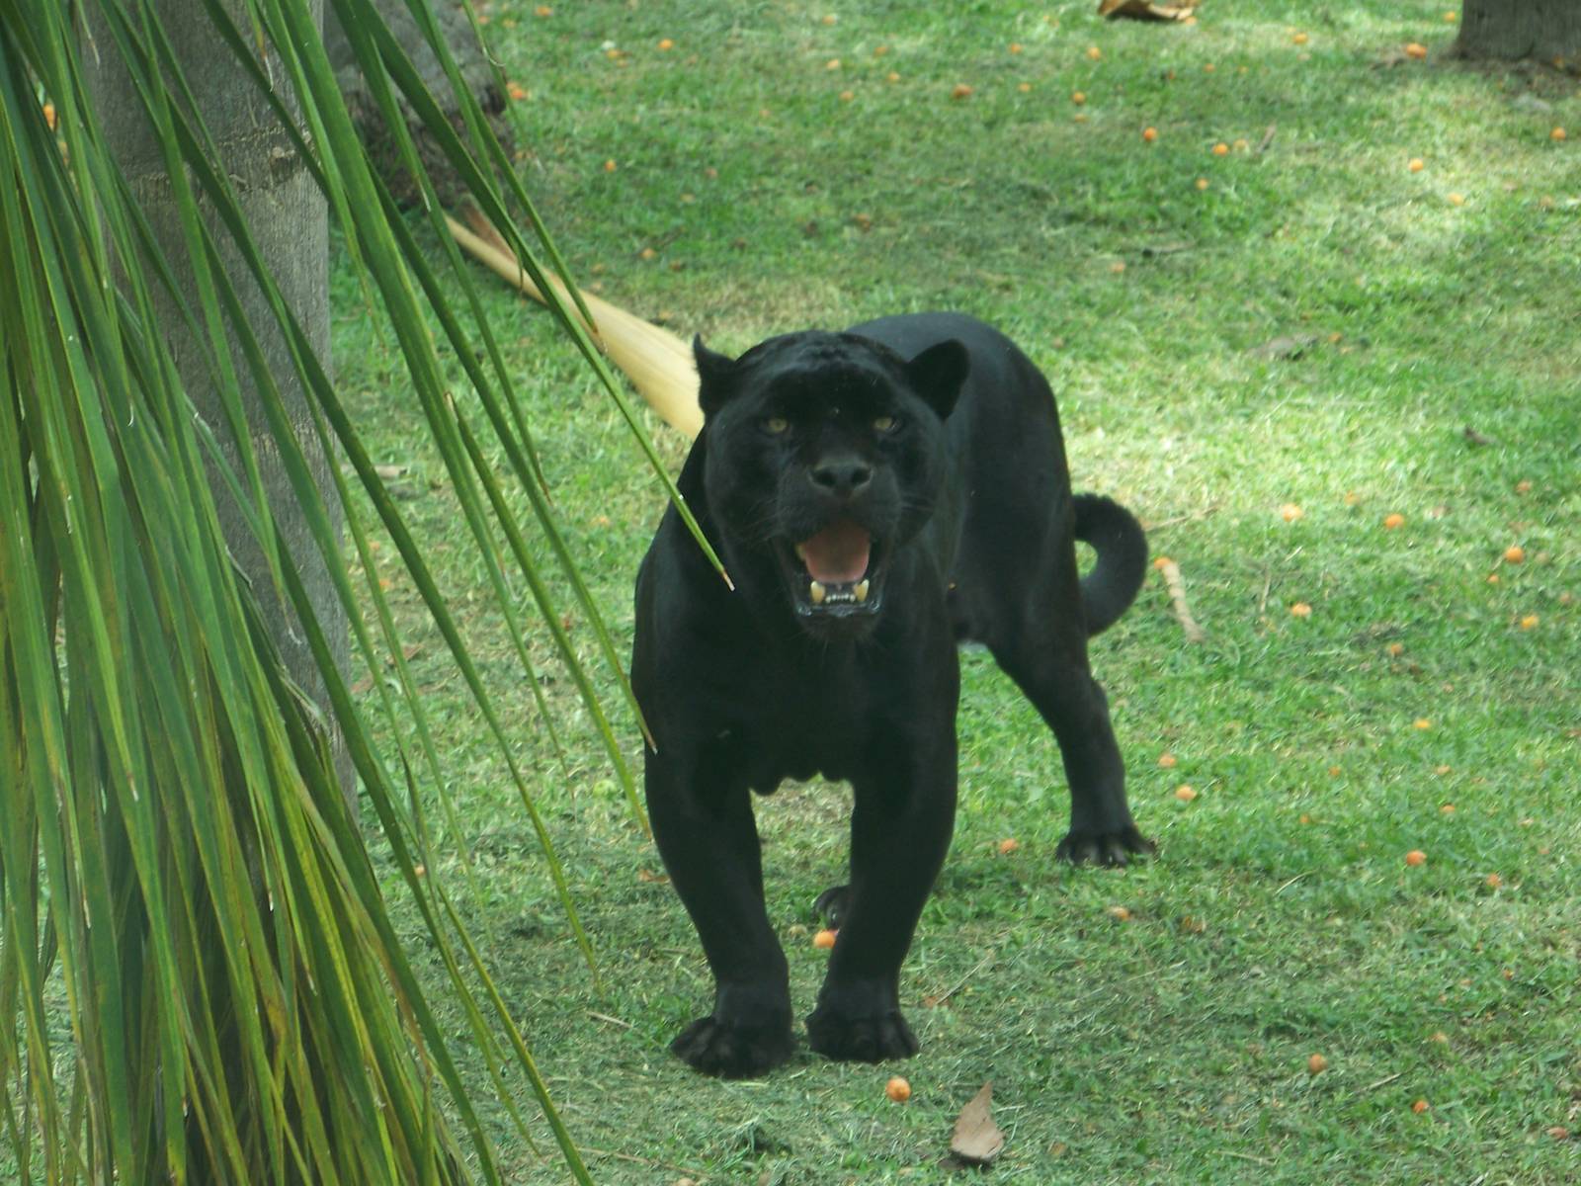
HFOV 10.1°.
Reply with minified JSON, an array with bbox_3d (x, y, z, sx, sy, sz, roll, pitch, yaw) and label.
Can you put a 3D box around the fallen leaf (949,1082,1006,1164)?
[{"bbox_3d":[0.159,0.450,7.590,0.048,0.045,0.080,0,13,0],"label":"fallen leaf"}]

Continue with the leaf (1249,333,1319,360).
[{"bbox_3d":[0.607,-0.303,11.000,0.080,0.019,0.050,-5,13,-19],"label":"leaf"}]

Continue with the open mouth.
[{"bbox_3d":[0.035,-0.021,7.560,0.080,0.076,0.075,0,6,-4],"label":"open mouth"}]

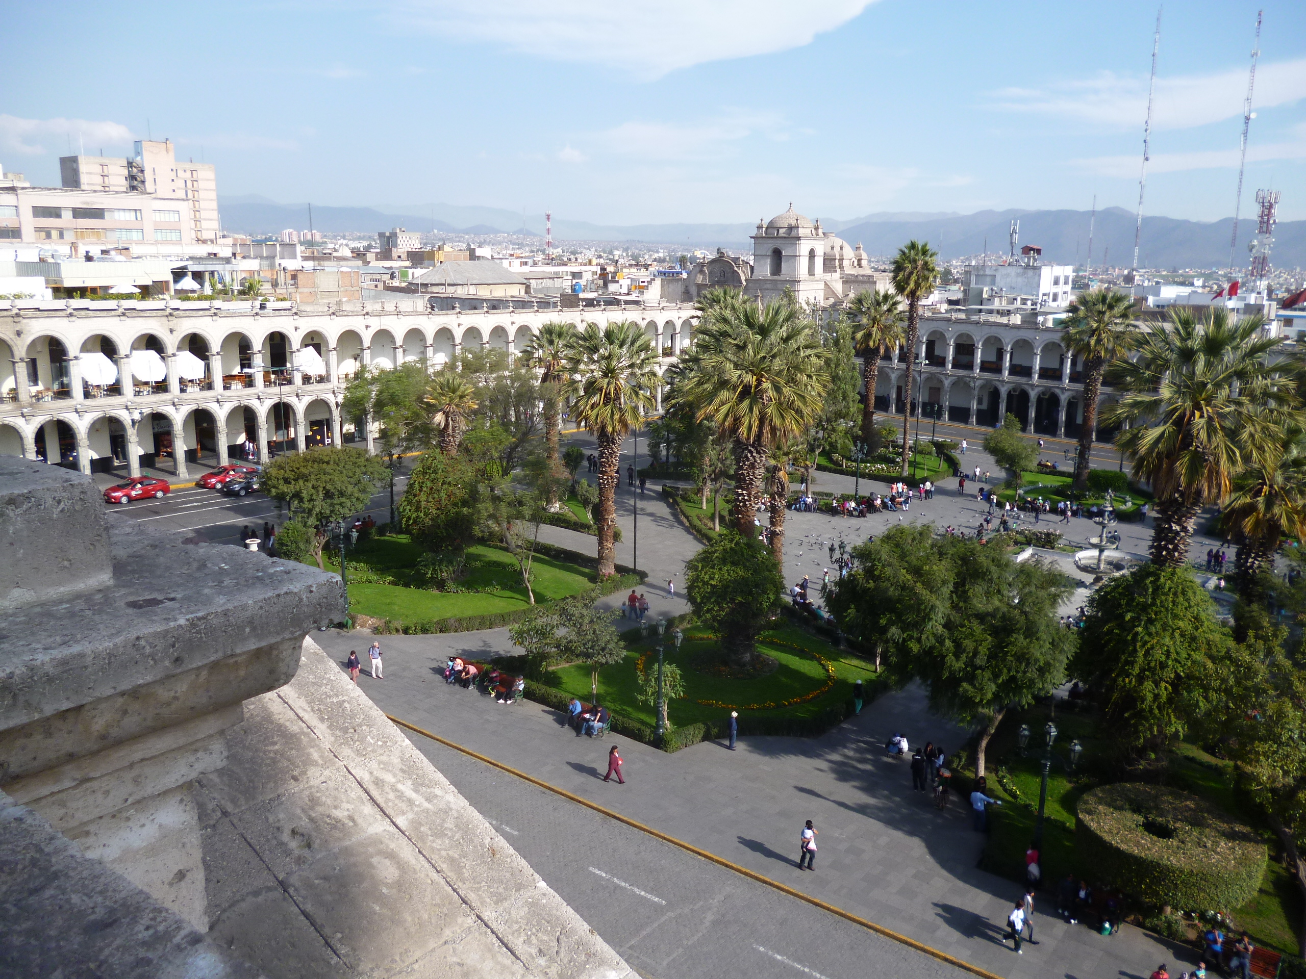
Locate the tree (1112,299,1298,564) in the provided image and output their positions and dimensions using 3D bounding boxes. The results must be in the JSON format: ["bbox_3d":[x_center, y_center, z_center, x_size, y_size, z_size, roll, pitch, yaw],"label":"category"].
[{"bbox_3d":[20.152,2.603,40.065,6.704,18.619,6.369,7,13,26],"label":"tree"}]

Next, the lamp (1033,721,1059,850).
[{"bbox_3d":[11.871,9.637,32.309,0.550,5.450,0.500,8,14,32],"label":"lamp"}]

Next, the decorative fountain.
[{"bbox_3d":[29.196,3.242,68.560,4.142,6.000,4.142,6,13,23],"label":"decorative fountain"}]

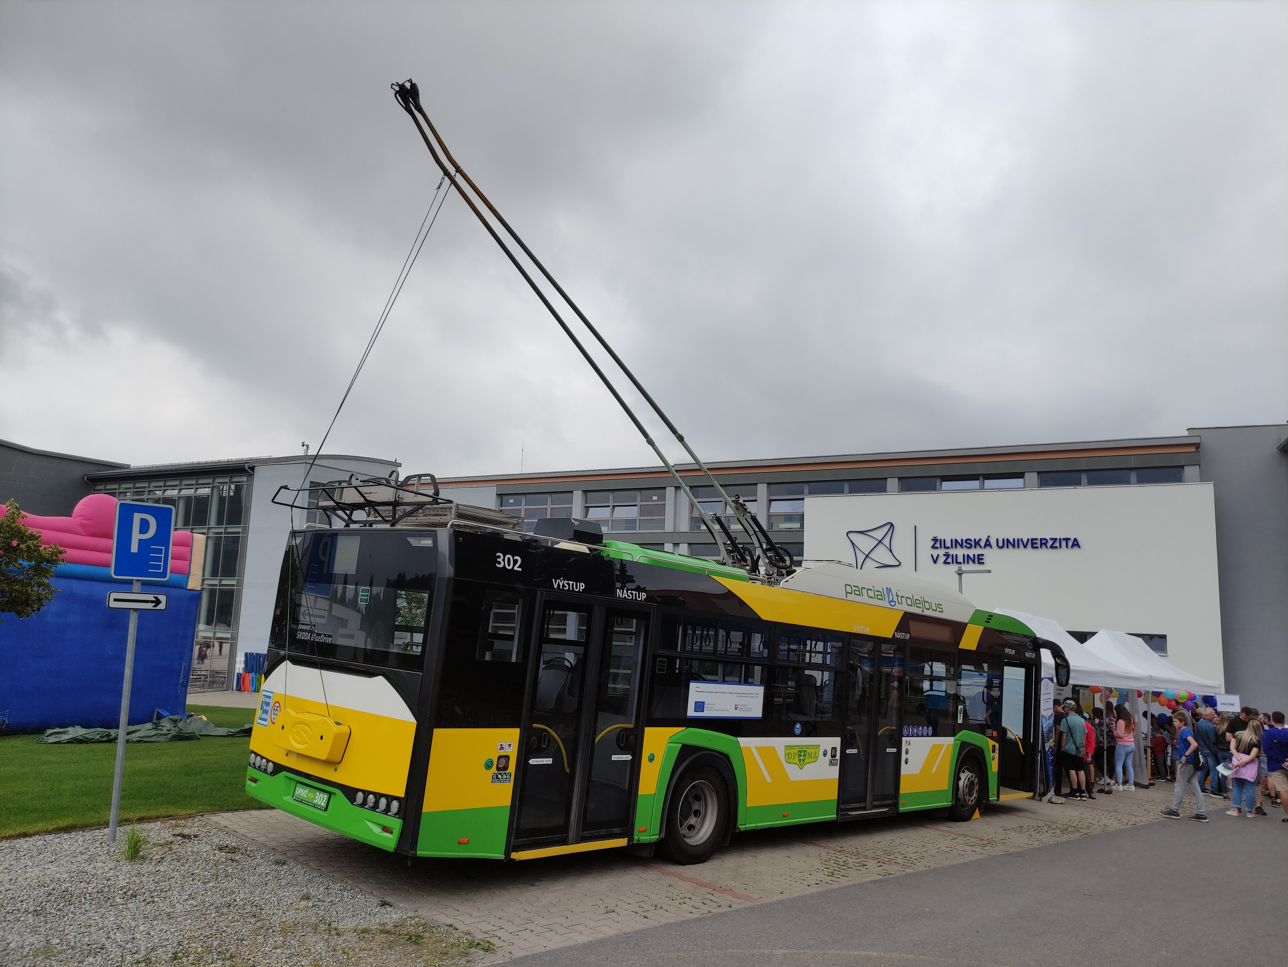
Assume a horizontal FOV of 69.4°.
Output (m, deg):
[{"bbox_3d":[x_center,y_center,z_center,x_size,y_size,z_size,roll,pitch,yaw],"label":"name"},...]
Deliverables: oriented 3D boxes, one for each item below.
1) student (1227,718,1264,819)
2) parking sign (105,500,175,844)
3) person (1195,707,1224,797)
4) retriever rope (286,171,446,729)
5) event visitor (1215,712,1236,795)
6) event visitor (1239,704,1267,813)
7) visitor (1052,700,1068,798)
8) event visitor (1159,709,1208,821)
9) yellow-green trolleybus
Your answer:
[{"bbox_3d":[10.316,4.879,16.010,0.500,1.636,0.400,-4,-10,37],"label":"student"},{"bbox_3d":[-4.529,1.622,8.199,0.500,2.943,0.090,4,-8,-21],"label":"parking sign"},{"bbox_3d":[11.613,5.494,19.131,0.380,1.732,0.500,4,-8,-14],"label":"person"},{"bbox_3d":[-2.357,-0.508,7.931,1.106,4.760,0.936,-5,-11,43],"label":"retriever rope"},{"bbox_3d":[11.823,5.529,19.003,0.350,1.661,0.450,9,-11,-40],"label":"event visitor"},{"bbox_3d":[10.818,4.928,16.575,0.380,1.828,0.500,8,-10,-36],"label":"event visitor"},{"bbox_3d":[7.351,4.685,16.531,0.400,1.618,0.480,-4,-10,36],"label":"visitor"},{"bbox_3d":[8.714,4.547,15.031,0.750,1.647,0.450,0,-8,14],"label":"event visitor"},{"bbox_3d":[1.491,2.443,11.443,2.600,3.280,12.000,-3,-13,43],"label":"yellow-green trolleybus"}]

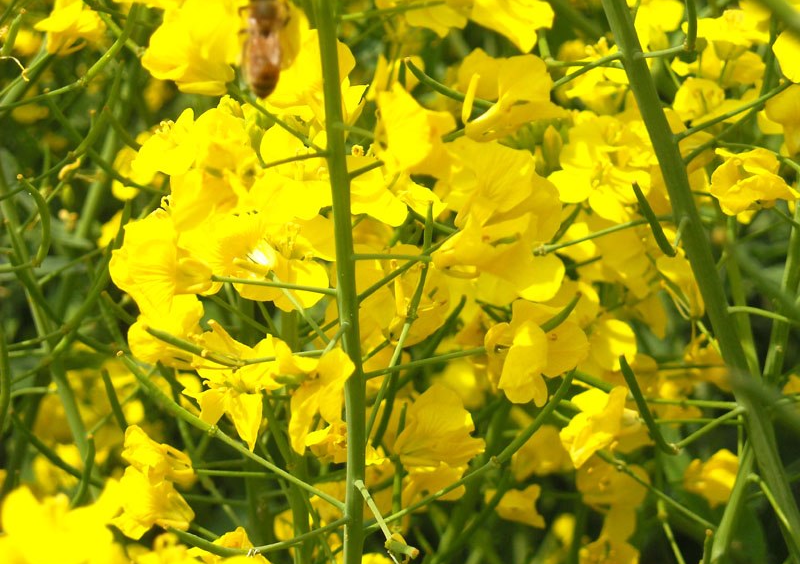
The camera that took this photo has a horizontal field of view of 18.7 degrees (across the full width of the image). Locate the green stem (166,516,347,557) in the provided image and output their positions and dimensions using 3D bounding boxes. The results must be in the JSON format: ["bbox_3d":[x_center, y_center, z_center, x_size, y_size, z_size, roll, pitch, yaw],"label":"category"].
[{"bbox_3d":[-0.018,0.032,0.307,0.023,0.005,0.003,-1,16,-17],"label":"green stem"}]

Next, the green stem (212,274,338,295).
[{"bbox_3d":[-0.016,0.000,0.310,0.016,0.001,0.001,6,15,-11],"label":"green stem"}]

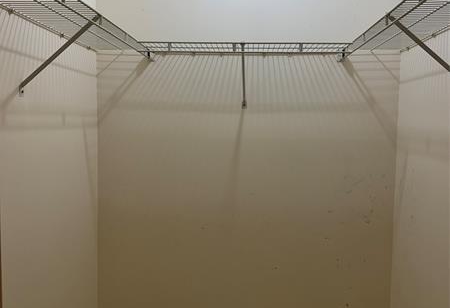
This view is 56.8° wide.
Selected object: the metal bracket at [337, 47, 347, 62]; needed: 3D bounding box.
[{"bbox_3d":[0.611,-0.515,2.162,0.044,0.070,0.050,1,4,4],"label":"metal bracket"}]

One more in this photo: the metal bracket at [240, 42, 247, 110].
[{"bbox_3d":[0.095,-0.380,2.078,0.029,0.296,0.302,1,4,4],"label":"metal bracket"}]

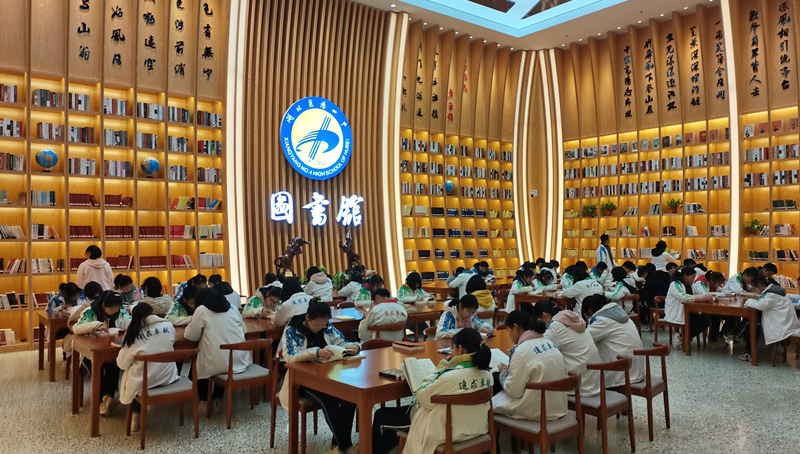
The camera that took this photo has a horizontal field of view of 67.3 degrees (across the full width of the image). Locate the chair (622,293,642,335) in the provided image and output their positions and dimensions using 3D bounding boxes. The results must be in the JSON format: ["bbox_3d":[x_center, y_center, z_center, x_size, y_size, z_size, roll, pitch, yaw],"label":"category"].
[{"bbox_3d":[3.393,1.418,9.192,0.520,0.745,0.490,0,-1,-41],"label":"chair"}]

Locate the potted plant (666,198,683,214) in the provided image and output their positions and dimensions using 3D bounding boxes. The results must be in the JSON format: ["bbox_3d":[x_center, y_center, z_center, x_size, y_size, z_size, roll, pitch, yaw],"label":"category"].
[{"bbox_3d":[6.330,-0.485,13.871,0.350,0.355,0.370,1,-1,-40],"label":"potted plant"}]

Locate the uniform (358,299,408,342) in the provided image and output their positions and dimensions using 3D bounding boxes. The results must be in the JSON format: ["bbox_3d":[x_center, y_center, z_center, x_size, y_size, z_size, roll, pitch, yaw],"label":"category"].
[{"bbox_3d":[-0.222,1.103,6.957,0.520,0.620,0.480,0,-1,-38],"label":"uniform"}]

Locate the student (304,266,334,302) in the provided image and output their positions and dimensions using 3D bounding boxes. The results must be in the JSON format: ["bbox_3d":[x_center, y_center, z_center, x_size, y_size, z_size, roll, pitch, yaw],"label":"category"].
[{"bbox_3d":[-1.179,1.211,8.845,0.500,1.230,0.720,0,-1,-39],"label":"student"}]

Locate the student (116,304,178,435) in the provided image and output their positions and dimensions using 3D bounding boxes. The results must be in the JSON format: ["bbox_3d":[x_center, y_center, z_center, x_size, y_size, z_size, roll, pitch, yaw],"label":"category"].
[{"bbox_3d":[-2.194,1.218,5.245,0.500,1.140,0.720,0,-1,-40],"label":"student"}]

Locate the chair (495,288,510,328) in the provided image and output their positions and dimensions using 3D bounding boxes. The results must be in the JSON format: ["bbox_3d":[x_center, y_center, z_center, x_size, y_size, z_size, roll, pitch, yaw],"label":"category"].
[{"bbox_3d":[2.103,1.513,10.693,0.500,0.765,0.520,0,-1,-38],"label":"chair"}]

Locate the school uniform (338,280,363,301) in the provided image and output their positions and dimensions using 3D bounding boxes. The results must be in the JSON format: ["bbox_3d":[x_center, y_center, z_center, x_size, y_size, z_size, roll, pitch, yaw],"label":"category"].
[{"bbox_3d":[-0.793,1.146,9.631,0.500,0.630,0.520,1,-2,-39],"label":"school uniform"}]

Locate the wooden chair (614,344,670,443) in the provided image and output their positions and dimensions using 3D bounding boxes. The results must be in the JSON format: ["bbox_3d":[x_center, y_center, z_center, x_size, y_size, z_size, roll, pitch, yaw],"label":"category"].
[{"bbox_3d":[2.060,1.378,5.192,0.520,0.745,0.490,0,-1,-45],"label":"wooden chair"}]

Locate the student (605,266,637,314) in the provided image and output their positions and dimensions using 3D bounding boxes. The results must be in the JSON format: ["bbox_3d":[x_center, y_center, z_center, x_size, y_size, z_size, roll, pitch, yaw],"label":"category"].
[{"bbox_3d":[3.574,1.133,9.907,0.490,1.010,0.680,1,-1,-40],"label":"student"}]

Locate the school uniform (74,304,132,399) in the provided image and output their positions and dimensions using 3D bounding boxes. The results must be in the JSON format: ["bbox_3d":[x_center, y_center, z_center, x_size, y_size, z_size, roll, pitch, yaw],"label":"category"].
[{"bbox_3d":[-2.956,1.241,6.116,0.500,0.930,0.600,0,-1,-41],"label":"school uniform"}]

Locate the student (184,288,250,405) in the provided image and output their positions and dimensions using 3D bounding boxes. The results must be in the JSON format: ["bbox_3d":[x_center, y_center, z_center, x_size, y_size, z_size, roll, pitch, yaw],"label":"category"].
[{"bbox_3d":[-1.683,1.195,5.770,0.520,1.190,0.800,0,-1,-41],"label":"student"}]

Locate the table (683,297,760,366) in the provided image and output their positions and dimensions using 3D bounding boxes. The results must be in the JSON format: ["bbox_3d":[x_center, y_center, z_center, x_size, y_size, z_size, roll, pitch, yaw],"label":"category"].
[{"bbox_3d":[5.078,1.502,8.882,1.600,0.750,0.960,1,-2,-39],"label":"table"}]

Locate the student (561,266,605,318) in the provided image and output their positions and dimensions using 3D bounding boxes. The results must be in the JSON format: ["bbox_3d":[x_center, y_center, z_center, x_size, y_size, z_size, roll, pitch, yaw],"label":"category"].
[{"bbox_3d":[3.002,1.275,9.876,0.520,1.250,0.700,1,-2,-39],"label":"student"}]

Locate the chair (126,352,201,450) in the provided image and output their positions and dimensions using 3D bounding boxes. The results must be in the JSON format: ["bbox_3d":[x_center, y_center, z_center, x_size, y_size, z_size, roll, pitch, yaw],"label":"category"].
[{"bbox_3d":[-2.110,1.461,5.329,0.500,0.765,0.520,0,-1,-38],"label":"chair"}]

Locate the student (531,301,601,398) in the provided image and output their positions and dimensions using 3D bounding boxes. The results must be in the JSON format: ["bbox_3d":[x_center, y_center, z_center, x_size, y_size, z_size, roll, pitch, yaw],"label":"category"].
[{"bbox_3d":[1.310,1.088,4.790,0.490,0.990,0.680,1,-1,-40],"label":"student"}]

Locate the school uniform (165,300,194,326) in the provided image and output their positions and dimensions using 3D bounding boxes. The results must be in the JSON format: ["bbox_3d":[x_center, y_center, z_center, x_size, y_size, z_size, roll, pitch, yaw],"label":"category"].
[{"bbox_3d":[-2.489,1.121,7.053,0.550,0.600,0.500,0,-1,-38],"label":"school uniform"}]

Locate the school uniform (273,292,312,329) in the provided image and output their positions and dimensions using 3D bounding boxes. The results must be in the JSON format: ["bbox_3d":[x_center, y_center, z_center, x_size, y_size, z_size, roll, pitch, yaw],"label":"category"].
[{"bbox_3d":[-1.091,1.023,6.367,0.500,0.640,0.520,0,-1,-41],"label":"school uniform"}]

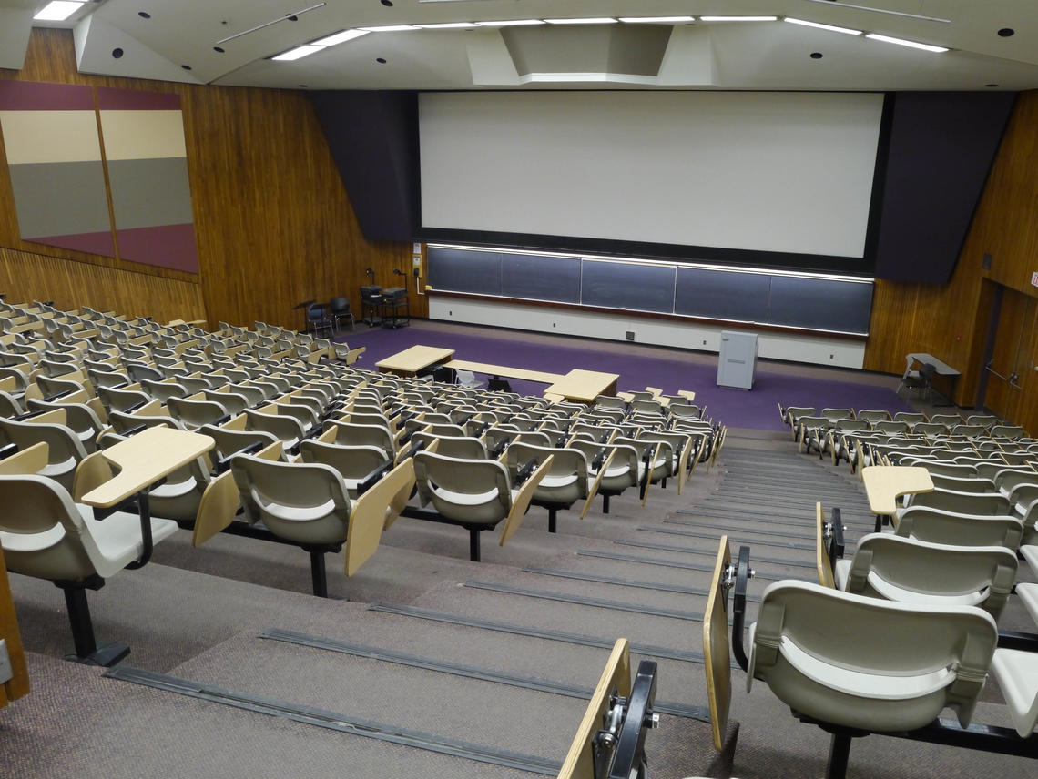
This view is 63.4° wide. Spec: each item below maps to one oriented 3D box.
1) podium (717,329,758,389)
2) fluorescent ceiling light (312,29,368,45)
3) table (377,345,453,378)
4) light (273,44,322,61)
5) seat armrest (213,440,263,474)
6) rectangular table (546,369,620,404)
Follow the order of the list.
[{"bbox_3d":[4.758,-0.666,18.161,0.740,1.240,0.600,8,19,22],"label":"podium"},{"bbox_3d":[-3.580,-7.066,16.813,1.200,0.060,0.580,1,15,38],"label":"fluorescent ceiling light"},{"bbox_3d":[-2.126,-0.303,17.515,0.950,0.750,1.680,8,19,22],"label":"table"},{"bbox_3d":[-4.614,-7.075,17.614,1.200,0.060,0.580,1,15,38],"label":"light"},{"bbox_3d":[-1.095,0.271,3.336,0.030,0.050,0.255,8,19,22],"label":"seat armrest"},{"bbox_3d":[1.199,0.249,15.928,0.950,0.750,1.680,8,19,22],"label":"rectangular table"}]

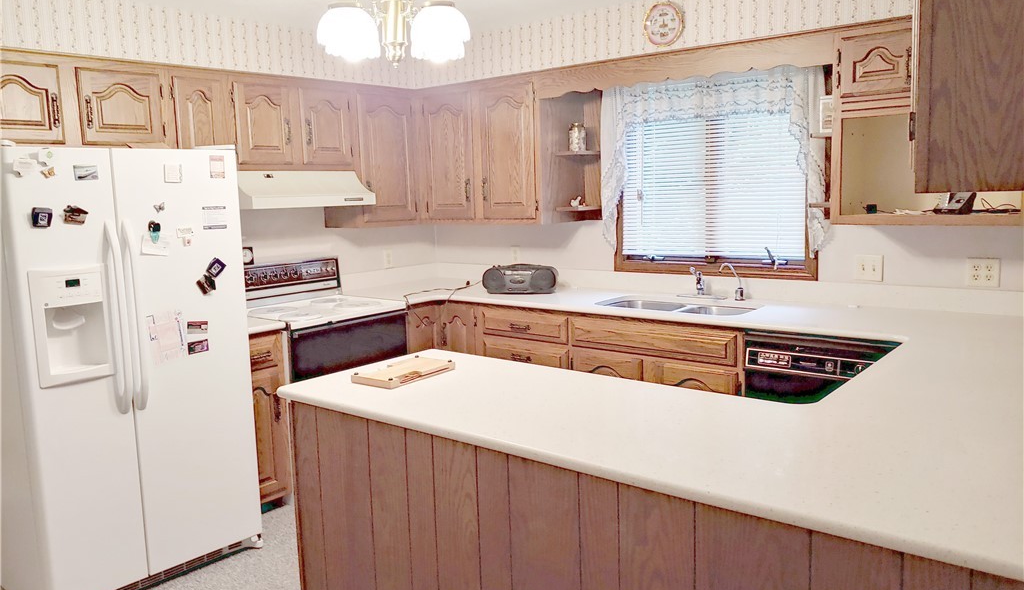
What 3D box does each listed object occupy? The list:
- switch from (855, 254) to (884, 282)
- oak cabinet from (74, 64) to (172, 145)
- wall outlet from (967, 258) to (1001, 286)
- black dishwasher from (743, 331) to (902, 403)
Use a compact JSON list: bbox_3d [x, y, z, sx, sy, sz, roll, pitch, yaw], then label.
[{"bbox_3d":[1.637,-0.121,3.394,0.117,0.117,0.015,5,11,38],"label":"switch"},{"bbox_3d":[-1.778,-0.809,3.257,0.320,0.330,0.370,5,11,38],"label":"oak cabinet"},{"bbox_3d":[2.016,-0.094,3.163,0.117,0.117,0.010,4,10,38],"label":"wall outlet"},{"bbox_3d":[1.434,0.561,3.273,0.600,0.860,0.600,5,11,38],"label":"black dishwasher"}]

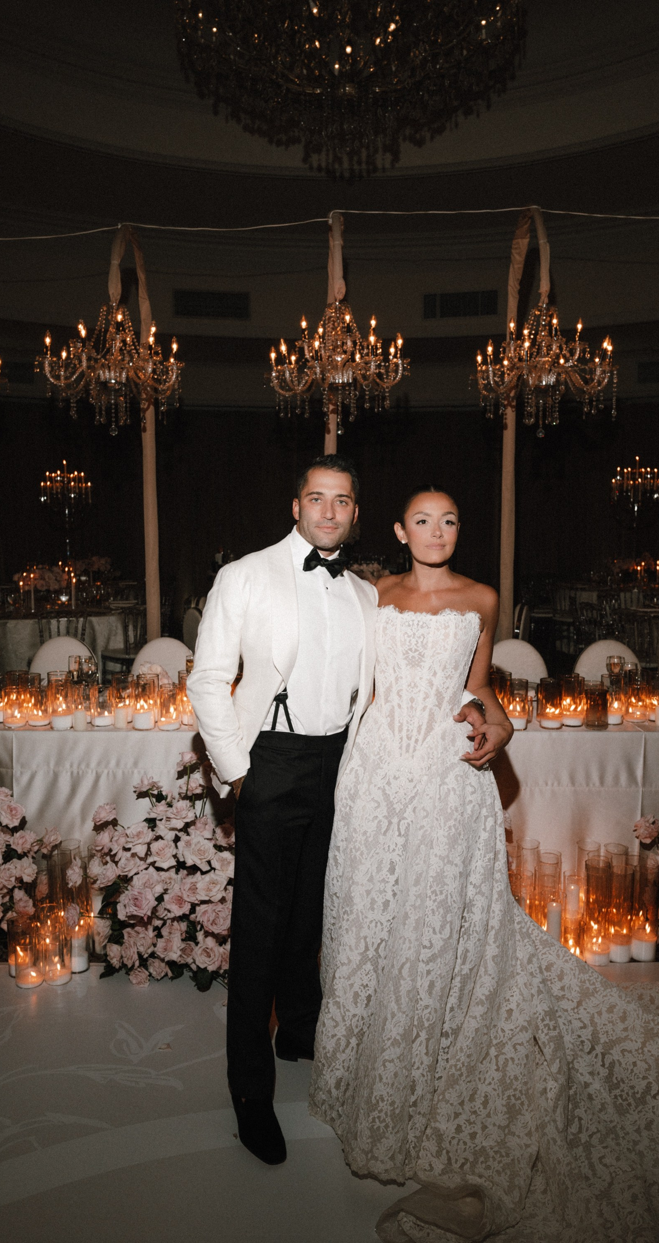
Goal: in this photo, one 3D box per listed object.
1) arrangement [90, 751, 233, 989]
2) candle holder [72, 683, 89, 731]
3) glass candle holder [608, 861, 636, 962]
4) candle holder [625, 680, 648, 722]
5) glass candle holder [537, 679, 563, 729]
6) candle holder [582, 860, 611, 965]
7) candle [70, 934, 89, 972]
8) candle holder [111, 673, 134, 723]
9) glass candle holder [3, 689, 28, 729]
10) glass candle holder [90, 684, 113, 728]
[{"bbox_3d":[-0.595,0.876,3.630,0.590,0.770,0.480,0,8,0],"label":"arrangement"},{"bbox_3d":[-1.031,0.354,4.002,0.070,0.185,0.070,0,8,0],"label":"candle holder"},{"bbox_3d":[1.098,1.091,3.626,0.087,0.357,0.087,0,9,0],"label":"glass candle holder"},{"bbox_3d":[1.301,0.337,4.104,0.091,0.158,0.091,0,9,0],"label":"candle holder"},{"bbox_3d":[0.944,0.350,4.107,0.091,0.204,0.091,0,7,0],"label":"glass candle holder"},{"bbox_3d":[1.005,1.085,3.621,0.093,0.369,0.093,0,9,0],"label":"candle holder"},{"bbox_3d":[-0.925,1.221,3.553,0.078,0.108,0.078,0,8,0],"label":"candle"},{"bbox_3d":[-0.874,0.325,4.085,0.089,0.187,0.089,0,9,0],"label":"candle holder"},{"bbox_3d":[-1.342,0.370,4.134,0.093,0.157,0.093,0,7,0],"label":"glass candle holder"},{"bbox_3d":[-0.957,0.353,4.072,0.086,0.169,0.086,0,8,0],"label":"glass candle holder"}]

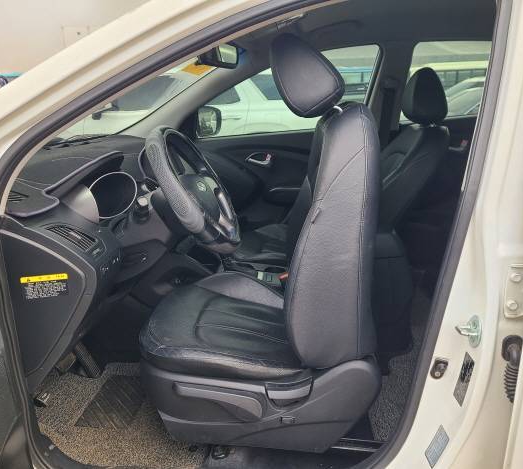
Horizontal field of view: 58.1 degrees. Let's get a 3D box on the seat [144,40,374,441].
[{"bbox_3d":[-0.017,-0.021,1.307,0.645,1.010,0.530,2,17,7],"label":"seat"}]

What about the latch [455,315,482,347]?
[{"bbox_3d":[0.383,0.179,0.875,0.045,0.064,0.036,-2,17,-8],"label":"latch"}]

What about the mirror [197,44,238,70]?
[{"bbox_3d":[-0.136,-0.584,1.540,0.075,0.075,0.250,4,17,11],"label":"mirror"}]

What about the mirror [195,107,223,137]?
[{"bbox_3d":[-0.290,-0.625,2.575,0.130,0.175,0.230,7,19,23],"label":"mirror"}]

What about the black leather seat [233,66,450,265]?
[{"bbox_3d":[0.287,-0.206,1.991,0.920,0.945,0.520,2,17,7],"label":"black leather seat"}]

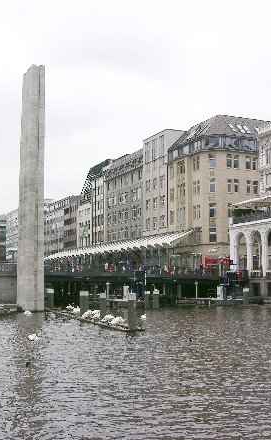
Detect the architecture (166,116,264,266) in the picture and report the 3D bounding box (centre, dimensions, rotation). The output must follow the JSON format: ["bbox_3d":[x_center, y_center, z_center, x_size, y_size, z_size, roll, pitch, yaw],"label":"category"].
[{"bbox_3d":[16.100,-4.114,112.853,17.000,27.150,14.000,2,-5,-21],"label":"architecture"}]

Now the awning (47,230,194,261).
[{"bbox_3d":[-7.414,6.096,141.428,4.500,2.730,84.000,2,-5,-21],"label":"awning"}]

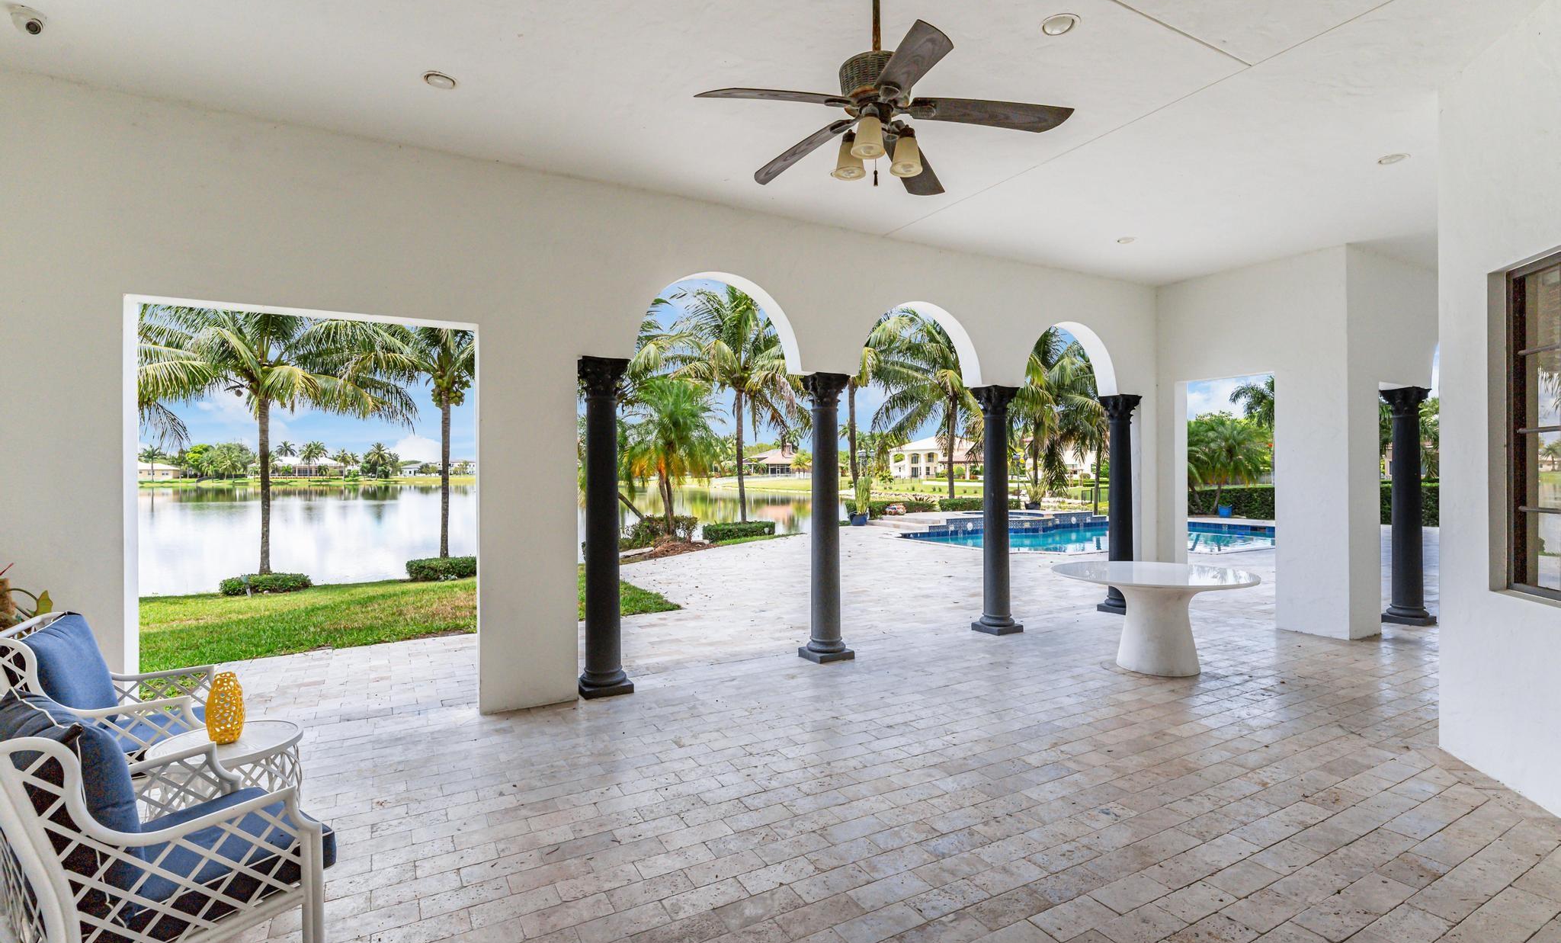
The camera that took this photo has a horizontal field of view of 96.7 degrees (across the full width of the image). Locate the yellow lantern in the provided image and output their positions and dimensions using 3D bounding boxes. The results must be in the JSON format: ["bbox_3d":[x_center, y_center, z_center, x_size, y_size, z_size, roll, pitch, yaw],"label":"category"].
[{"bbox_3d":[-2.301,0.965,2.862,0.127,0.285,0.127,0,0,-28],"label":"yellow lantern"}]

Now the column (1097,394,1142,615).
[{"bbox_3d":[3.806,0.370,7.755,0.341,2.413,0.341,0,0,-28],"label":"column"}]

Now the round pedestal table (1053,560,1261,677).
[{"bbox_3d":[3.048,1.205,5.660,1.473,0.759,1.473,0,0,-28],"label":"round pedestal table"}]

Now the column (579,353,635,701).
[{"bbox_3d":[-1.288,0.399,5.099,0.341,2.413,0.341,0,0,-28],"label":"column"}]

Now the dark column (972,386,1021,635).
[{"bbox_3d":[2.156,0.379,6.895,0.341,2.413,0.341,0,0,-28],"label":"dark column"}]

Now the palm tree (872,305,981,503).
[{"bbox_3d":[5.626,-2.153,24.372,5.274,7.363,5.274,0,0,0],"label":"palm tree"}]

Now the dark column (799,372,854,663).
[{"bbox_3d":[0.394,0.389,5.976,0.341,2.413,0.341,0,0,-28],"label":"dark column"}]

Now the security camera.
[{"bbox_3d":[-3.381,-2.020,3.115,0.119,0.085,0.119,0,0,22],"label":"security camera"}]

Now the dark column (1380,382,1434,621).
[{"bbox_3d":[6.526,0.359,7.201,0.341,2.413,0.341,0,0,-28],"label":"dark column"}]

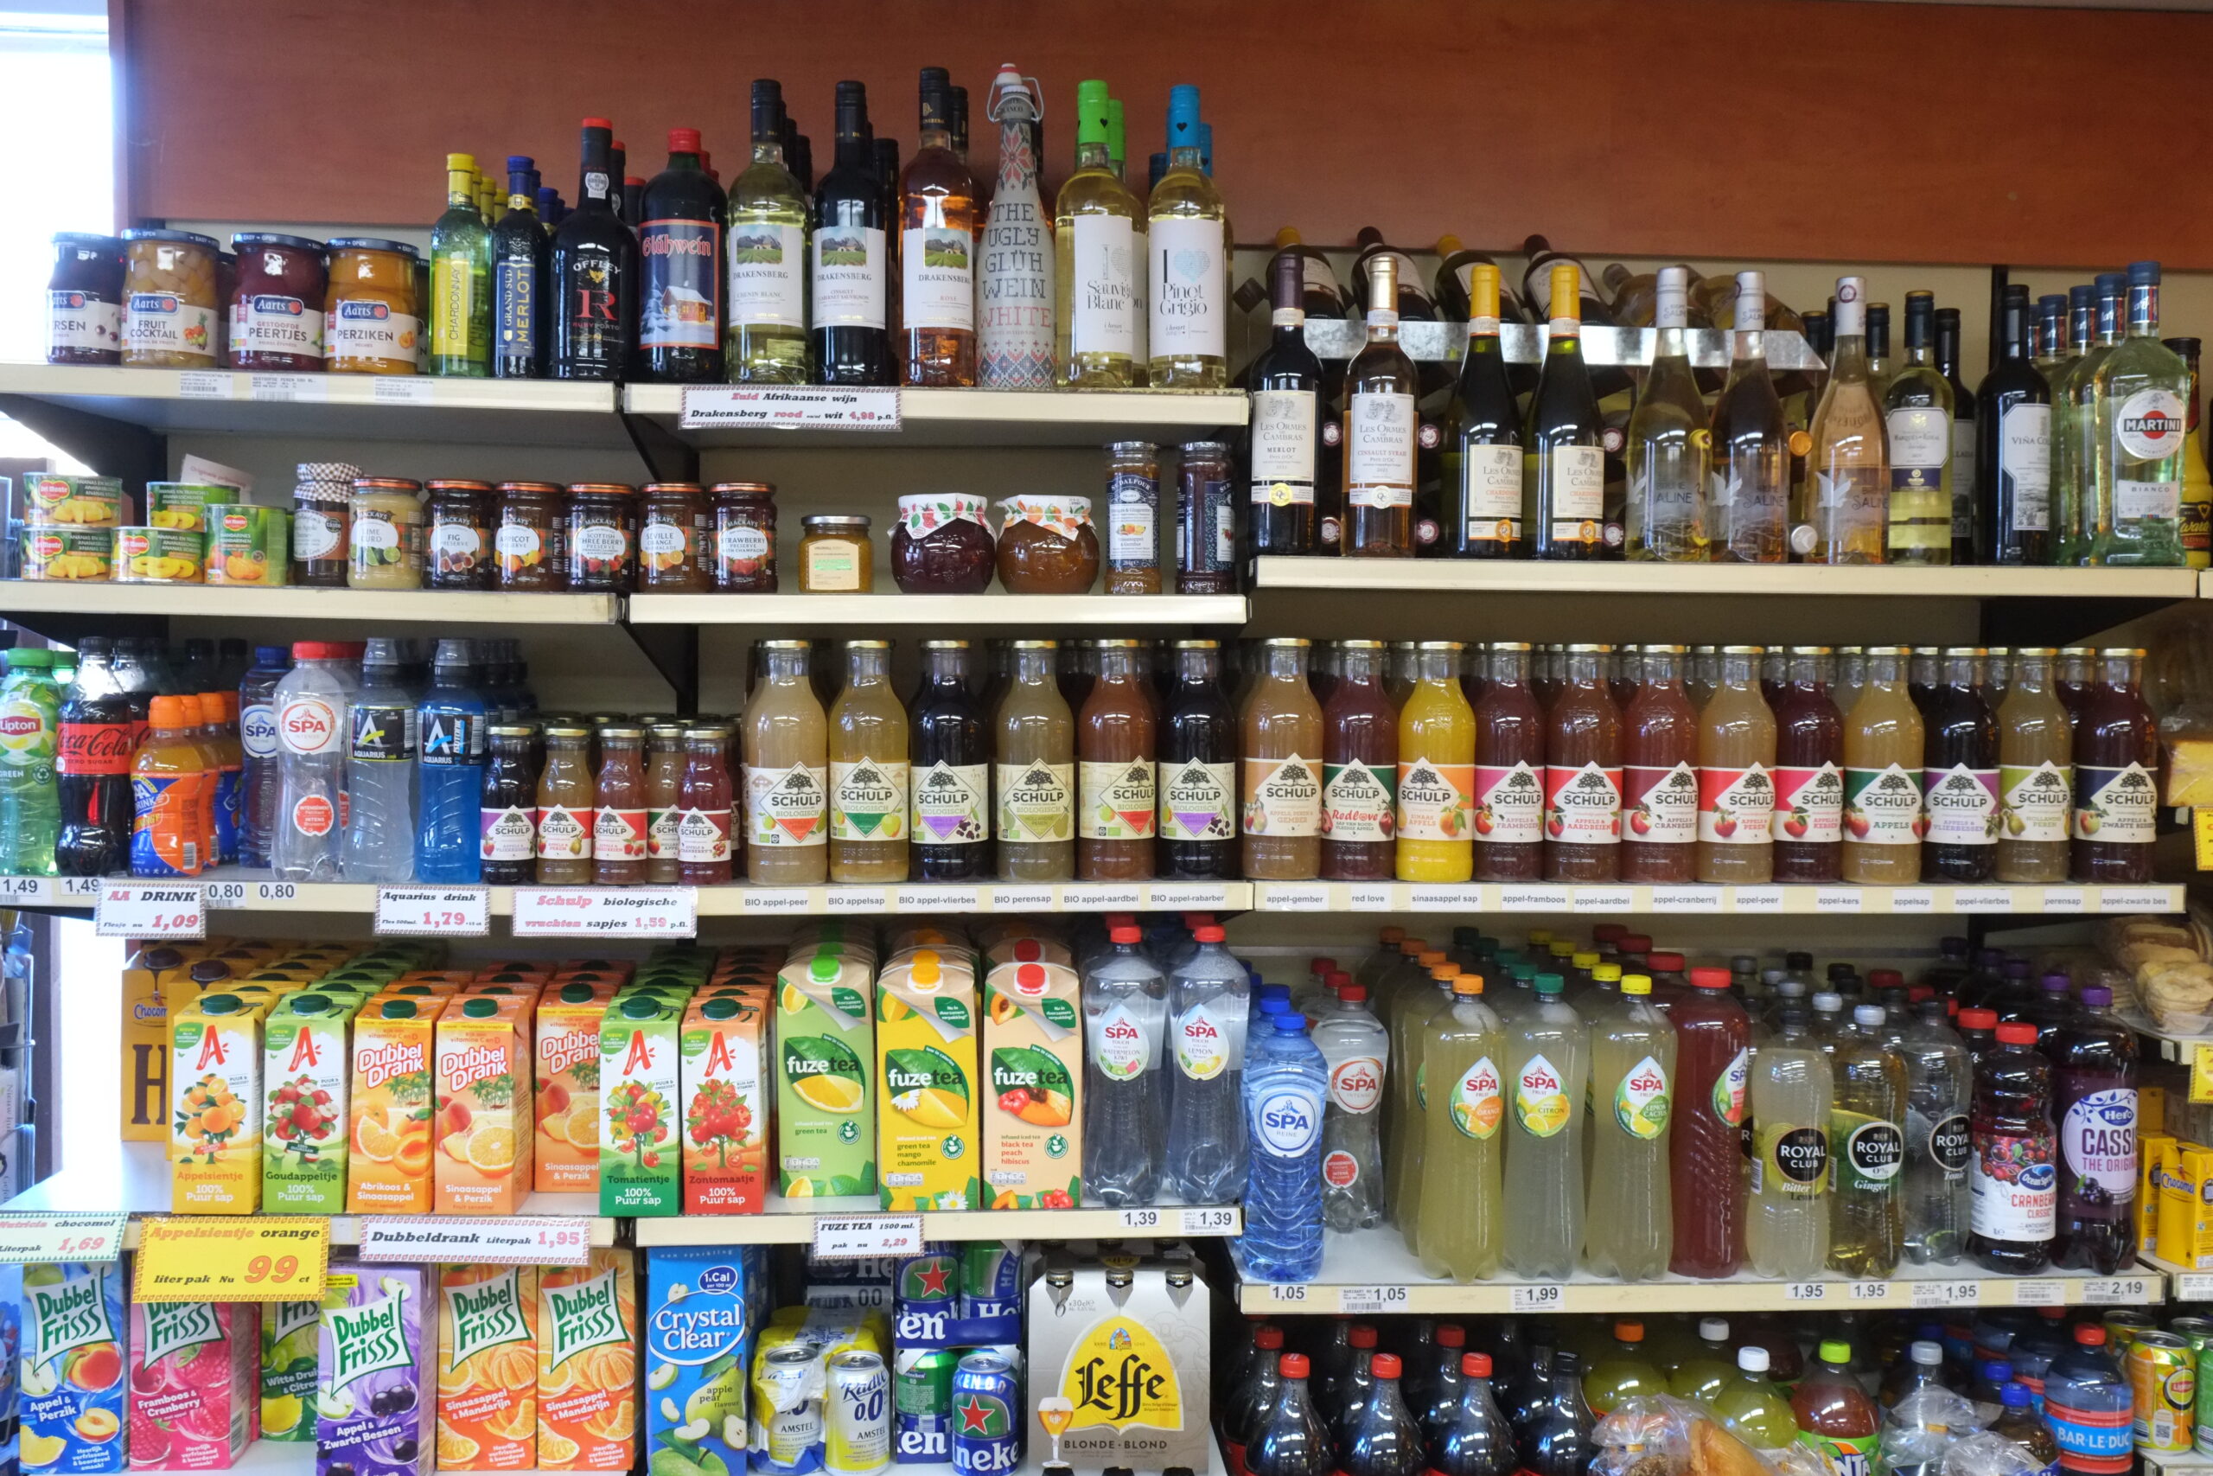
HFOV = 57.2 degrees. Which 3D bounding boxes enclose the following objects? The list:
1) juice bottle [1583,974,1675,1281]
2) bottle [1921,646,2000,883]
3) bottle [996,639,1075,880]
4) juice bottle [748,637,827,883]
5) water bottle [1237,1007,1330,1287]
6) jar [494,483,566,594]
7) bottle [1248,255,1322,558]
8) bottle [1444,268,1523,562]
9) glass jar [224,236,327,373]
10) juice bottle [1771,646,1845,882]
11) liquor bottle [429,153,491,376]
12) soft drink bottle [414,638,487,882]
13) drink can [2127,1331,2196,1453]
[{"bbox_3d":[0.558,0.412,2.156,0.086,0.317,0.086,0,3,-4],"label":"juice bottle"},{"bbox_3d":[0.911,0.026,2.156,0.079,0.246,0.079,2,3,20],"label":"bottle"},{"bbox_3d":[-0.072,0.022,2.076,0.079,0.244,0.079,0,3,-4],"label":"bottle"},{"bbox_3d":[-0.319,0.023,2.035,0.079,0.241,0.079,-1,3,-22],"label":"juice bottle"},{"bbox_3d":[0.190,0.428,2.147,0.087,0.272,0.087,0,4,-3],"label":"water bottle"},{"bbox_3d":[-0.580,-0.202,2.044,0.068,0.107,0.068,0,3,0],"label":"jar"},{"bbox_3d":[0.184,-0.336,2.061,0.073,0.302,0.073,1,3,6],"label":"bottle"},{"bbox_3d":[0.387,-0.333,2.075,0.077,0.294,0.077,0,3,-10],"label":"bottle"},{"bbox_3d":[-0.832,-0.428,2.041,0.089,0.142,0.089,0,4,-3],"label":"glass jar"},{"bbox_3d":[0.743,0.026,2.145,0.079,0.244,0.079,0,3,-12],"label":"juice bottle"},{"bbox_3d":[-0.637,-0.461,2.002,0.058,0.221,0.058,1,3,6],"label":"liquor bottle"},{"bbox_3d":[-0.660,0.022,2.040,0.067,0.241,0.067,0,3,-8],"label":"soft drink bottle"},{"bbox_3d":[1.150,0.712,2.212,0.066,0.115,0.066,1,3,0],"label":"drink can"}]

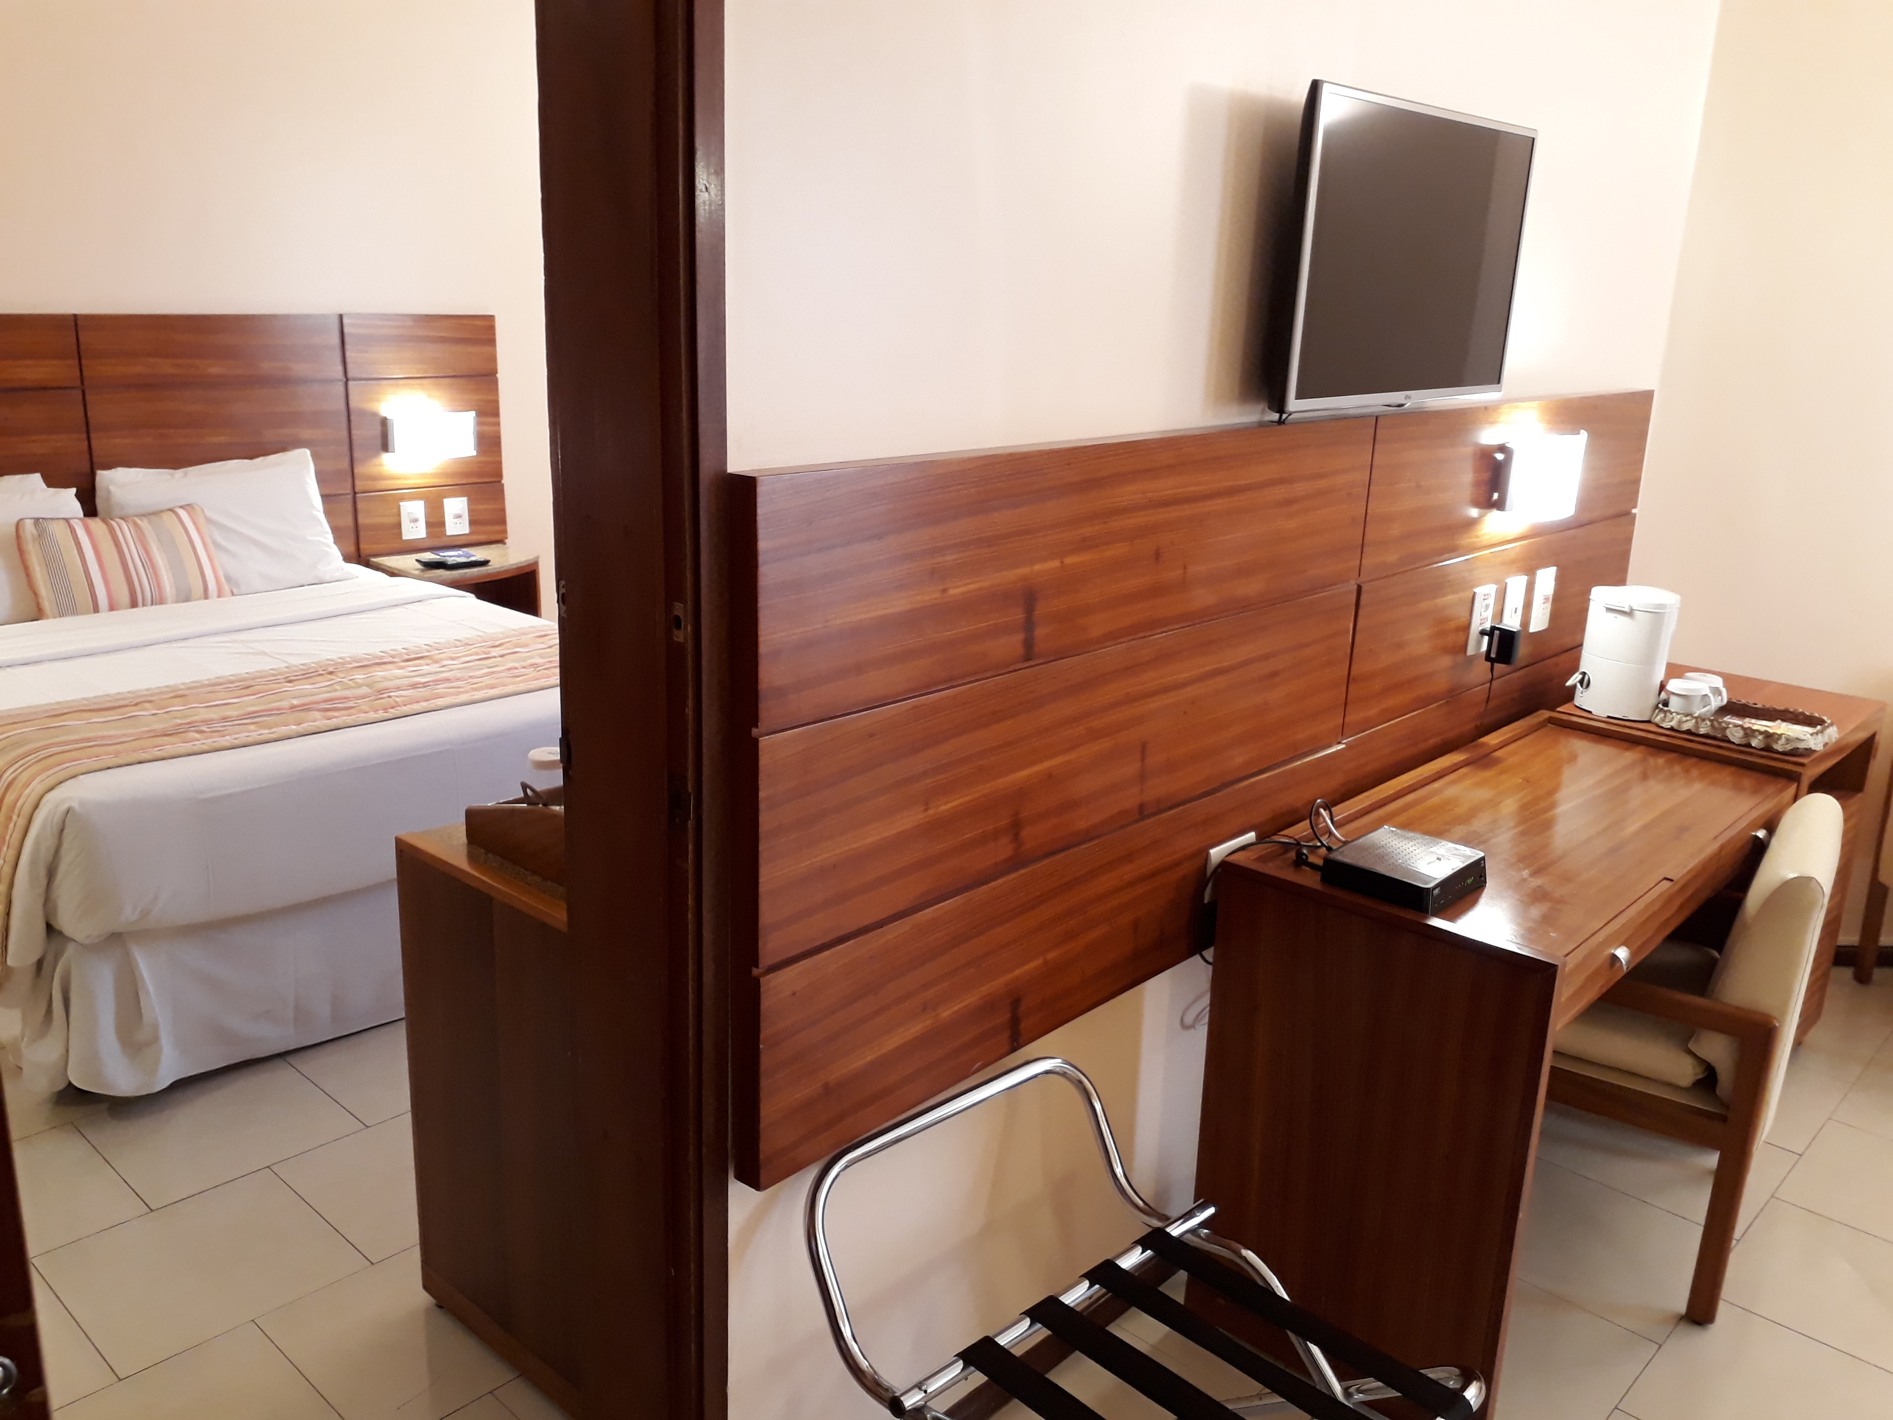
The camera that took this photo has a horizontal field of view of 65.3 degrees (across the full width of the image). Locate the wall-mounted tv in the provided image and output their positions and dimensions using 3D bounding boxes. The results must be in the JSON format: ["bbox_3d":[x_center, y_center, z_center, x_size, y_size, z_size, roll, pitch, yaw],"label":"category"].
[{"bbox_3d":[0.690,-0.680,2.228,0.063,0.420,0.708,16,22,41],"label":"wall-mounted tv"}]

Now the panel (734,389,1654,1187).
[{"bbox_3d":[0.656,-0.081,2.458,0.040,0.800,2.528,16,22,41],"label":"panel"}]

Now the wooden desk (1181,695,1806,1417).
[{"bbox_3d":[0.982,0.548,2.550,0.499,0.805,1.177,16,22,41],"label":"wooden desk"}]

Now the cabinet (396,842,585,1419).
[{"bbox_3d":[-0.371,0.559,2.389,0.567,0.800,0.757,16,22,41],"label":"cabinet"}]

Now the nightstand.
[{"bbox_3d":[-1.674,-0.225,5.288,0.467,0.628,0.531,16,22,41],"label":"nightstand"}]

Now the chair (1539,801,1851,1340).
[{"bbox_3d":[1.220,0.526,2.687,0.555,0.786,0.580,12,19,32],"label":"chair"}]

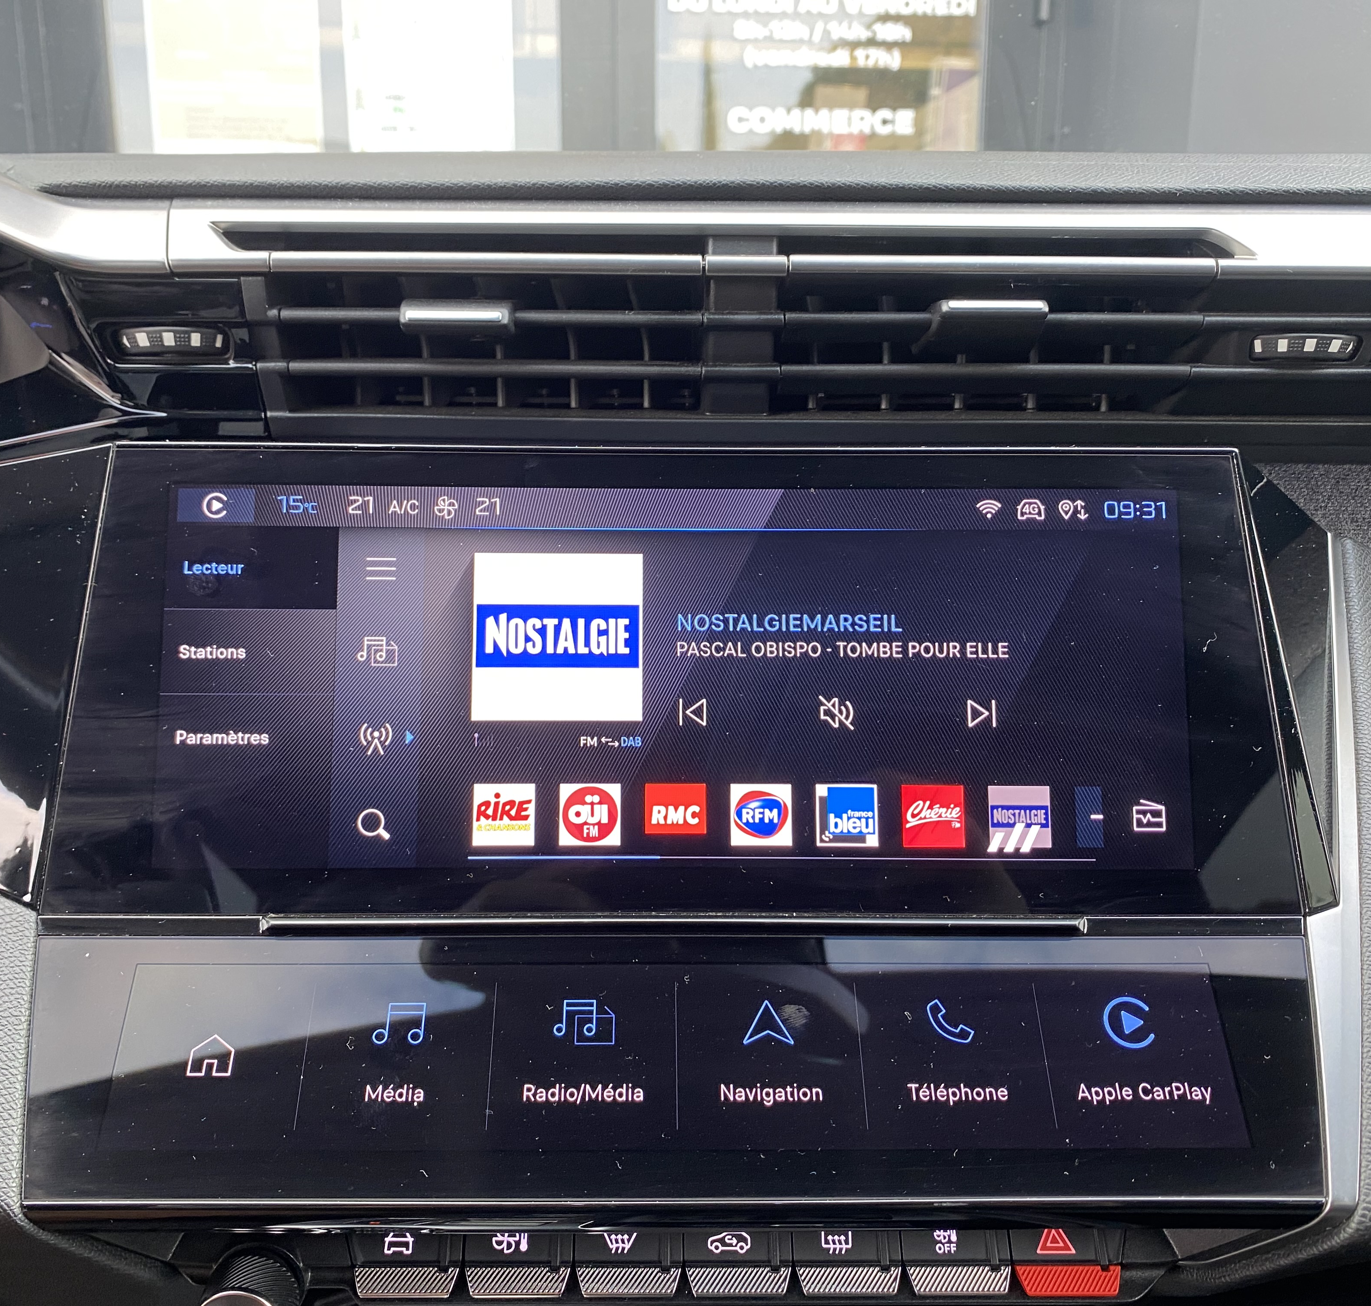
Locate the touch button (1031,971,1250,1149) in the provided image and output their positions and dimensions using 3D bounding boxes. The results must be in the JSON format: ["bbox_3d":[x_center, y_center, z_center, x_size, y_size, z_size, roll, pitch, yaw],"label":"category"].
[{"bbox_3d":[0.098,0.088,0.284,0.040,0.038,0.005,0,-32,-1],"label":"touch button"}]

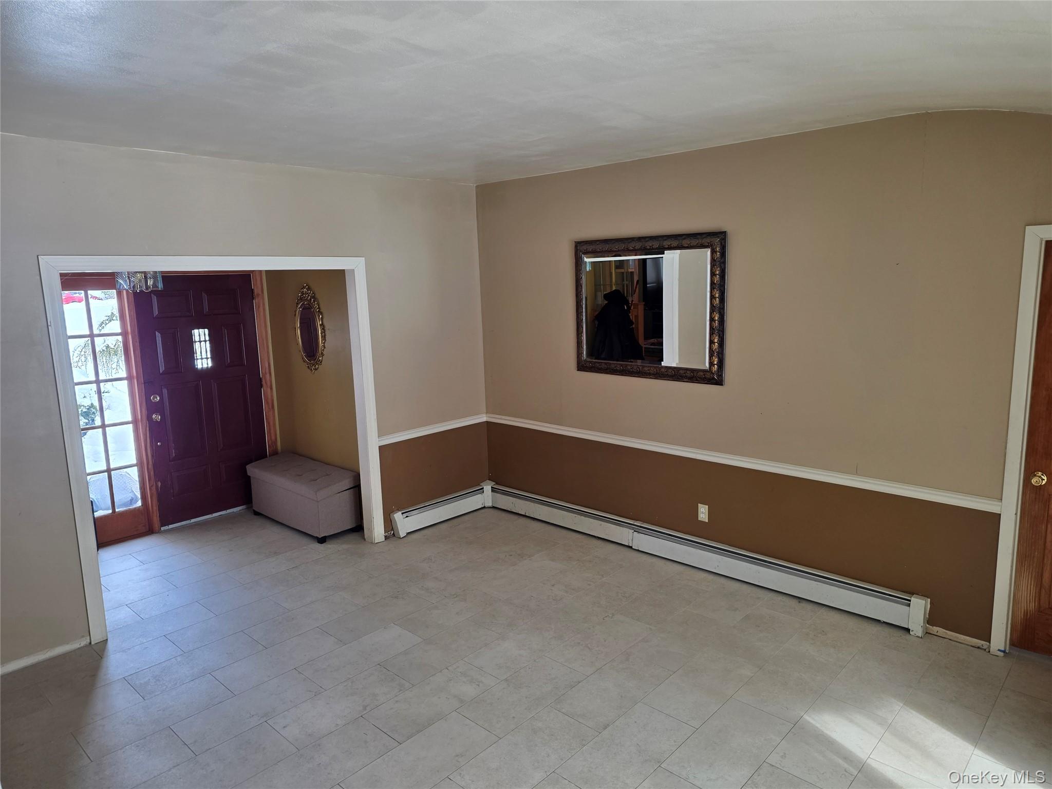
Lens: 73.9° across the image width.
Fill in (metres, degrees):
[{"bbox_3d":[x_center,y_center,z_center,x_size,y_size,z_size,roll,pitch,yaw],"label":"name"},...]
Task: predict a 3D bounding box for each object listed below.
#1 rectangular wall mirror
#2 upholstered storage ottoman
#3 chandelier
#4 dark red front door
[{"bbox_3d":[0.796,-0.577,4.694,1.165,0.930,0.045,7,13,43],"label":"rectangular wall mirror"},{"bbox_3d":[-1.845,0.851,5.792,1.110,0.440,0.390,7,13,43],"label":"upholstered storage ottoman"},{"bbox_3d":[-2.616,-0.888,4.694,0.285,0.380,0.285,7,13,43],"label":"chandelier"},{"bbox_3d":[-2.725,0.016,5.946,0.050,2.025,0.945,7,13,43],"label":"dark red front door"}]

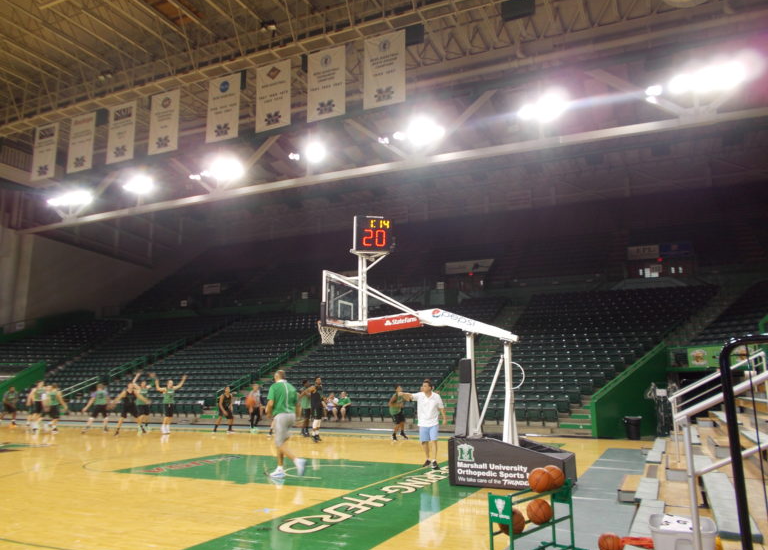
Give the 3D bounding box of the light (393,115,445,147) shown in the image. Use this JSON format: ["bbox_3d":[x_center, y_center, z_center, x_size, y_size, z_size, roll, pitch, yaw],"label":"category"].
[{"bbox_3d":[2.031,-8.446,33.948,2.900,1.600,0.800,-5,-13,24],"label":"light"}]

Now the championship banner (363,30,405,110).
[{"bbox_3d":[0.020,-8.326,23.450,1.840,3.060,0.040,-5,-12,24],"label":"championship banner"}]

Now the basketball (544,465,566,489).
[{"bbox_3d":[1.795,2.132,6.080,0.240,0.240,0.240,-5,-12,24],"label":"basketball"}]

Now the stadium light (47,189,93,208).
[{"bbox_3d":[-25.212,-6.133,46.239,4.200,1.100,0.800,-5,-13,24],"label":"stadium light"}]

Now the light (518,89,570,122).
[{"bbox_3d":[8.527,-9.065,31.031,2.400,1.450,0.800,-5,-13,24],"label":"light"}]

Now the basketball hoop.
[{"bbox_3d":[-1.175,1.244,12.377,0.480,0.450,0.460,0,-11,0],"label":"basketball hoop"}]

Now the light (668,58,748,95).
[{"bbox_3d":[15.598,-9.523,27.812,3.200,1.350,0.800,-5,-13,24],"label":"light"}]

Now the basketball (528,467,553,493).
[{"bbox_3d":[1.595,2.093,5.870,0.240,0.240,0.240,-5,-12,24],"label":"basketball"}]

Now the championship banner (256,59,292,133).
[{"bbox_3d":[-6.637,-10.721,34.645,2.457,4.270,0.050,-5,-13,24],"label":"championship banner"}]

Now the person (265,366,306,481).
[{"bbox_3d":[-1.894,2.866,11.100,0.620,2.000,0.580,-11,-16,43],"label":"person"}]

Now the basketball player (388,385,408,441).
[{"bbox_3d":[0.491,4.698,19.732,0.650,1.800,0.620,-9,-15,40],"label":"basketball player"}]

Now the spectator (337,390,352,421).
[{"bbox_3d":[-1.682,5.600,24.556,0.600,1.220,0.800,-5,-12,24],"label":"spectator"}]

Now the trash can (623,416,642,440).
[{"bbox_3d":[8.262,5.062,19.163,0.600,0.770,0.600,-5,-13,24],"label":"trash can"}]

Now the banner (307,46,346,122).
[{"bbox_3d":[-3.305,-10.933,33.127,2.513,4.246,0.050,-5,-13,24],"label":"banner"}]

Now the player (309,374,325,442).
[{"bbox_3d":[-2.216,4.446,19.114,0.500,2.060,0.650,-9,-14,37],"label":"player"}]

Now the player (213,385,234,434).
[{"bbox_3d":[-6.249,5.278,22.604,0.800,1.780,0.650,6,-12,-27],"label":"player"}]

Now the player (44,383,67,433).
[{"bbox_3d":[-12.965,5.307,22.800,0.650,1.880,0.600,5,-13,-25],"label":"player"}]

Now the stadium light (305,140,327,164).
[{"bbox_3d":[-4.374,-7.887,36.835,1.500,1.400,0.800,-5,-13,24],"label":"stadium light"}]

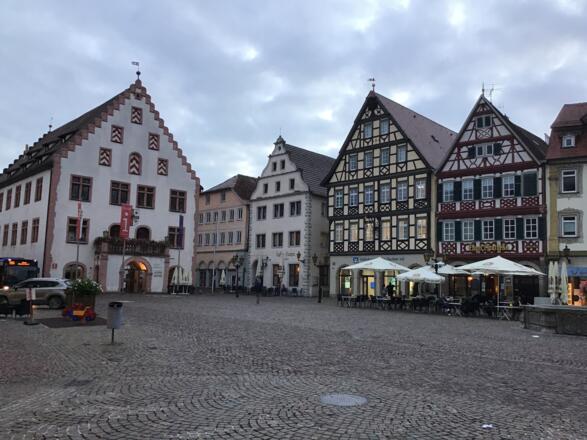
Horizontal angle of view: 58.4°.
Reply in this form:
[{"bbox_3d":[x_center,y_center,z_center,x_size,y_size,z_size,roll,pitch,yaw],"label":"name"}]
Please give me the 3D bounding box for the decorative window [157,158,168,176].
[{"bbox_3d":[-14.259,-5.710,57.232,1.241,1.766,0.200,7,-9,-42],"label":"decorative window"}]

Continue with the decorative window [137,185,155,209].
[{"bbox_3d":[-15.238,-2.347,54.174,2.009,2.409,0.250,8,-9,-42],"label":"decorative window"}]

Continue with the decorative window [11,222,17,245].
[{"bbox_3d":[-26.759,1.204,50.467,0.200,2.162,1.402,8,-8,-43],"label":"decorative window"}]

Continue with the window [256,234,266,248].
[{"bbox_3d":[-3.312,2.259,55.148,0.200,1.423,1.540,7,-8,-39],"label":"window"}]

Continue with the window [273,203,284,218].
[{"bbox_3d":[-1.637,-1.006,59.363,0.250,1.640,1.837,7,-9,-41],"label":"window"}]

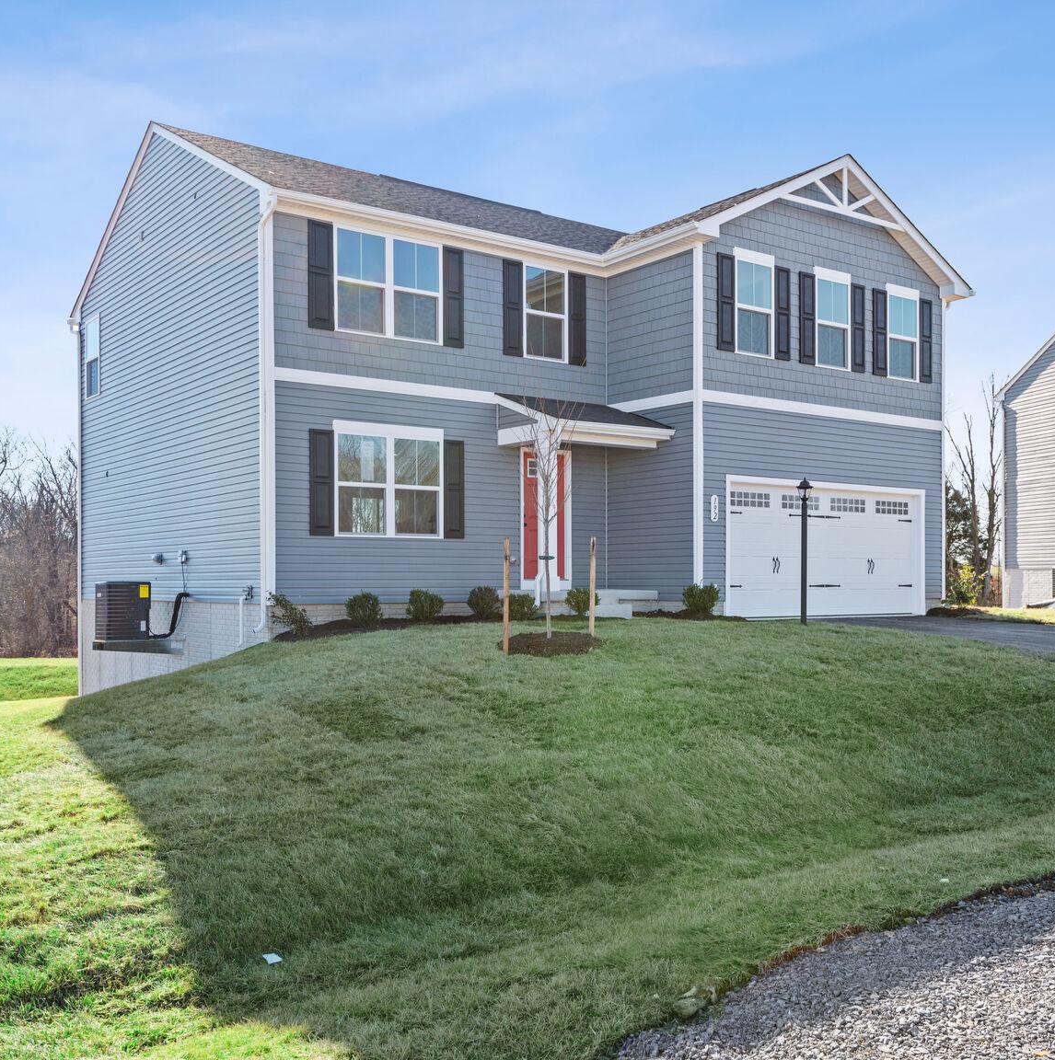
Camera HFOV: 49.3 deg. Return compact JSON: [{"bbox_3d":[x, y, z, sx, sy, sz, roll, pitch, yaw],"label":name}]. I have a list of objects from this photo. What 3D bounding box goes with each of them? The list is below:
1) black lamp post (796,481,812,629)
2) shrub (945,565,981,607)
[{"bbox_3d":[3.779,0.292,15.700,0.210,2.000,0.210,0,-2,0],"label":"black lamp post"},{"bbox_3d":[10.617,1.364,28.000,0.900,1.030,0.880,2,-3,-36],"label":"shrub"}]

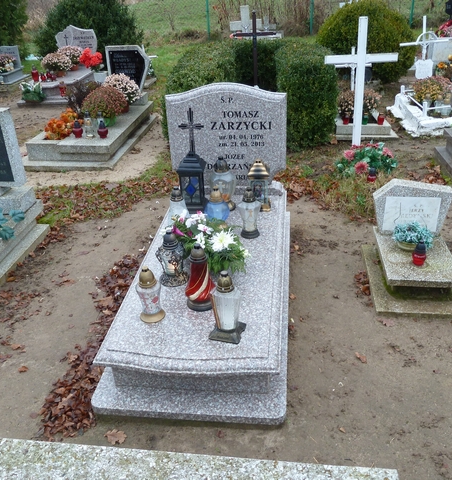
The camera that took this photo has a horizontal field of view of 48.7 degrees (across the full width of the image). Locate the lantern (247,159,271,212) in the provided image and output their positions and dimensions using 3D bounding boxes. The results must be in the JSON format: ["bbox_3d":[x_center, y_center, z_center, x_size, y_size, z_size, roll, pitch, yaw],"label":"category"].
[{"bbox_3d":[0.216,-0.342,3.133,0.122,0.318,0.122,5,30,14],"label":"lantern"}]

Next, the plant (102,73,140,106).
[{"bbox_3d":[-1.278,-1.787,6.103,0.420,0.440,0.420,0,26,6],"label":"plant"}]

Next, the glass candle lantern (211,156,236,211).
[{"bbox_3d":[-0.019,-0.401,3.425,0.172,0.352,0.172,1,30,7],"label":"glass candle lantern"}]

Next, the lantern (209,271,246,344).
[{"bbox_3d":[0.004,0.271,2.169,0.132,0.327,0.132,7,29,17],"label":"lantern"}]

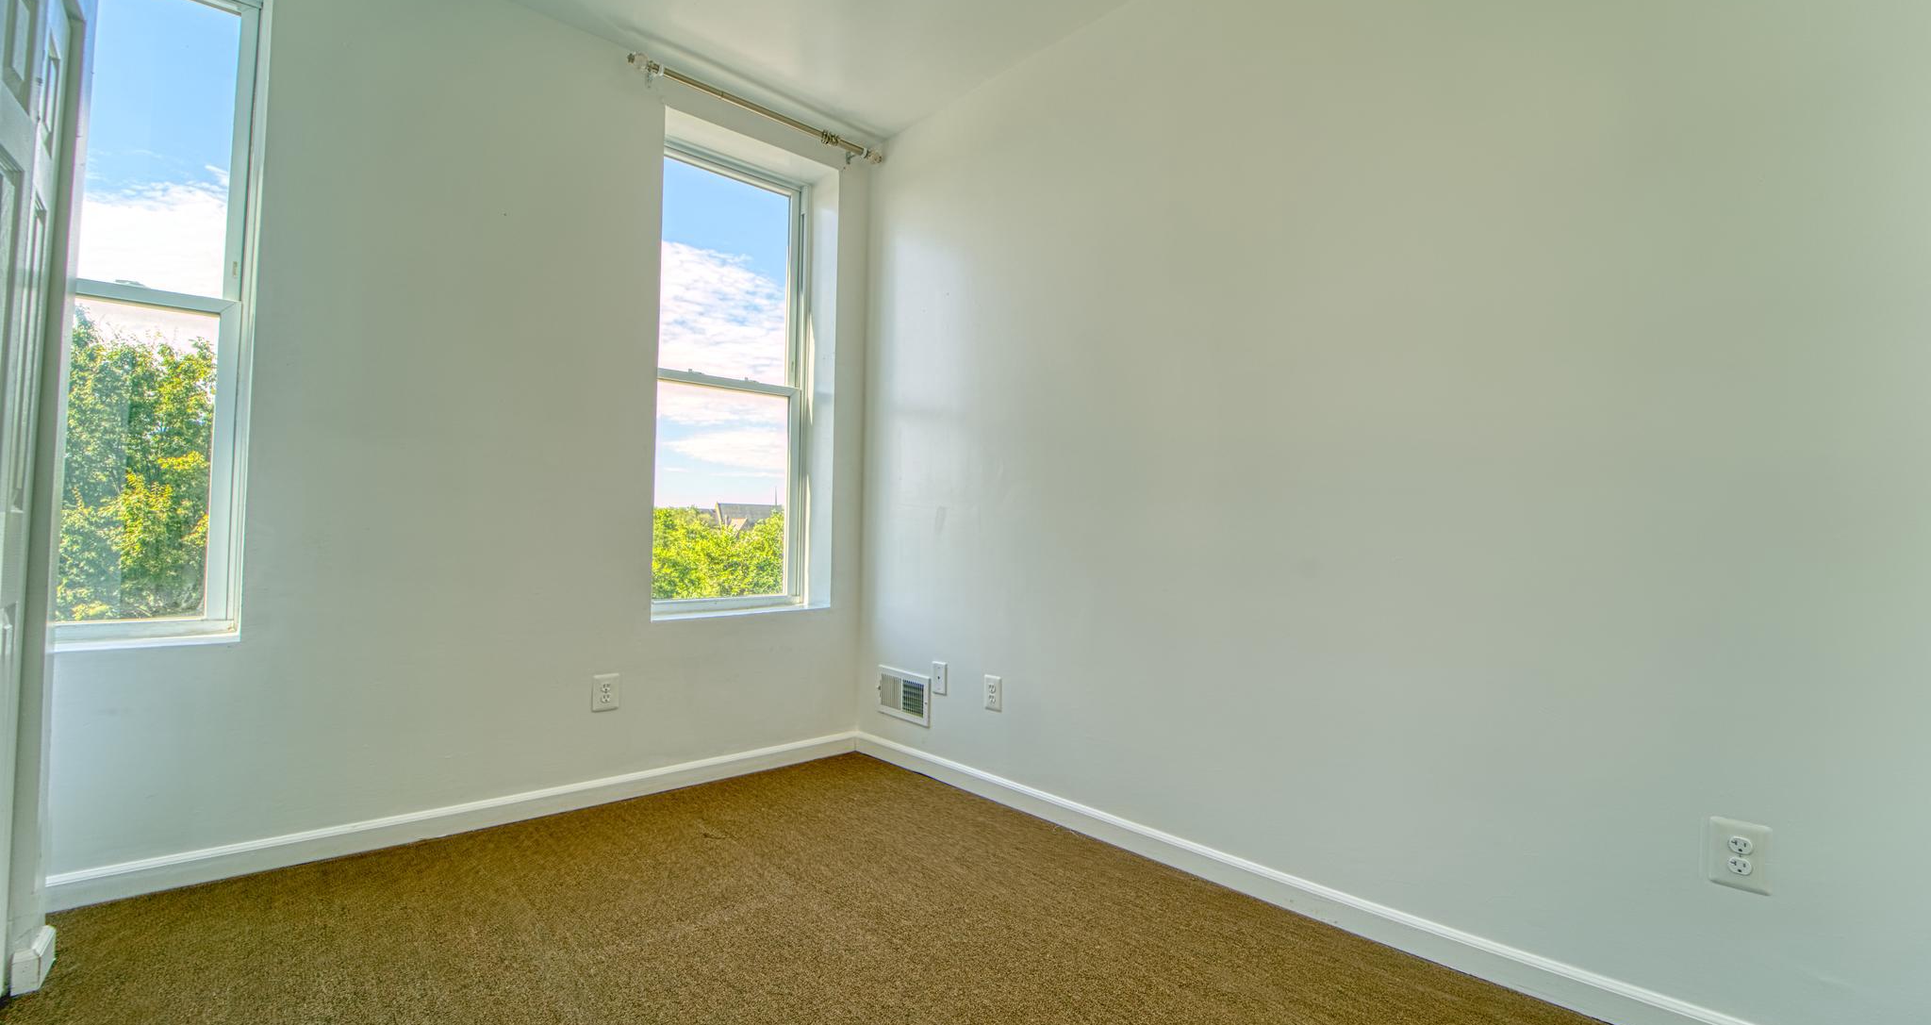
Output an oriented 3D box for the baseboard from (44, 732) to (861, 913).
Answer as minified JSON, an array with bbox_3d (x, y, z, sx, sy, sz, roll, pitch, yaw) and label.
[{"bbox_3d":[-1.420,1.009,2.658,2.420,0.088,0.020,3,-3,-40],"label":"baseboard"}]

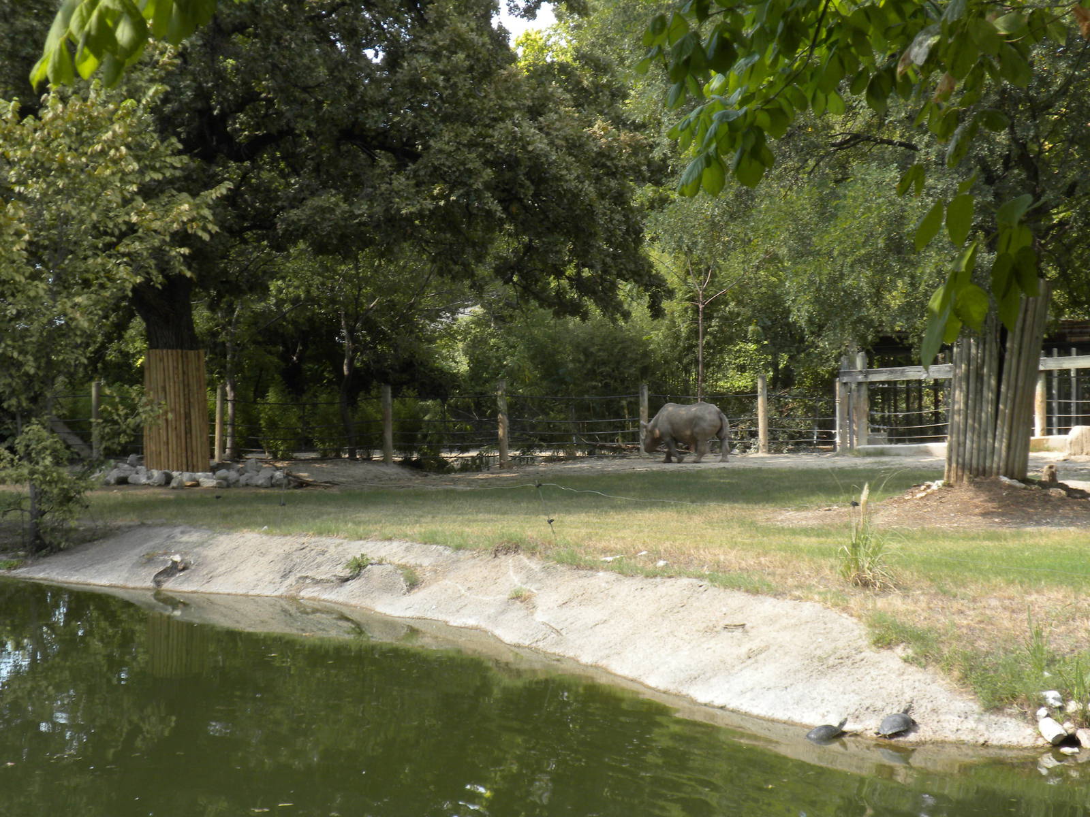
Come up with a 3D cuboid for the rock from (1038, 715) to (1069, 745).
[{"bbox_3d":[3.259,2.064,12.100,0.140,0.170,0.220,0,0,-38],"label":"rock"}]

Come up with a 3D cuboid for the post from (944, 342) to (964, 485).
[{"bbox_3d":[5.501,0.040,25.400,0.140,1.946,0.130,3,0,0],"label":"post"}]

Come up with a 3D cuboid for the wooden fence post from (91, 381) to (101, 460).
[{"bbox_3d":[-10.580,0.281,44.500,0.200,1.865,0.200,0,0,0],"label":"wooden fence post"}]

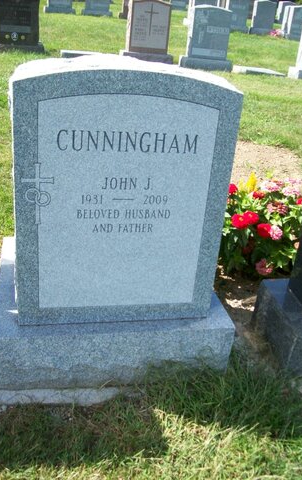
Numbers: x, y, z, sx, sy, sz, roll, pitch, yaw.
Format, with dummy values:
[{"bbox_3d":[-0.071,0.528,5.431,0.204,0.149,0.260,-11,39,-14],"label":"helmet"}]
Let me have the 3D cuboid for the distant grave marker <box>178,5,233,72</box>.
[{"bbox_3d":[0.916,-3.269,8.058,0.858,0.937,0.390,0,26,-13],"label":"distant grave marker"}]

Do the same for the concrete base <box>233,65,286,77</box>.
[{"bbox_3d":[1.861,-2.839,8.470,0.711,0.094,0.507,0,26,-13],"label":"concrete base"}]

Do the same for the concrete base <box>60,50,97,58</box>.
[{"bbox_3d":[-1.051,-2.882,7.844,0.702,0.094,0.390,0,26,-13],"label":"concrete base"}]

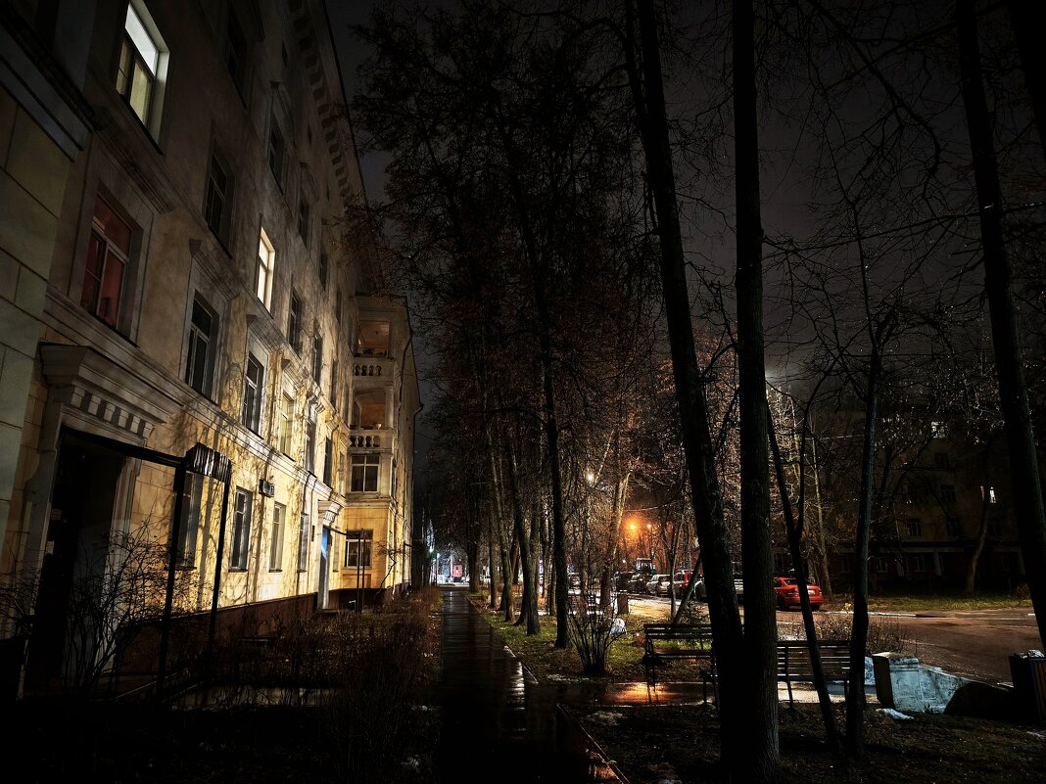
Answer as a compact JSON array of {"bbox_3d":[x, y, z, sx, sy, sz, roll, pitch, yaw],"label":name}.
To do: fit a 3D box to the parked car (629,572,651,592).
[{"bbox_3d":[9.960,15.826,57.256,1.780,1.500,4.400,1,-15,-6],"label":"parked car"}]

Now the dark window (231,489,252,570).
[{"bbox_3d":[-6.911,3.359,16.903,0.200,1.890,1.520,1,-14,-6],"label":"dark window"}]

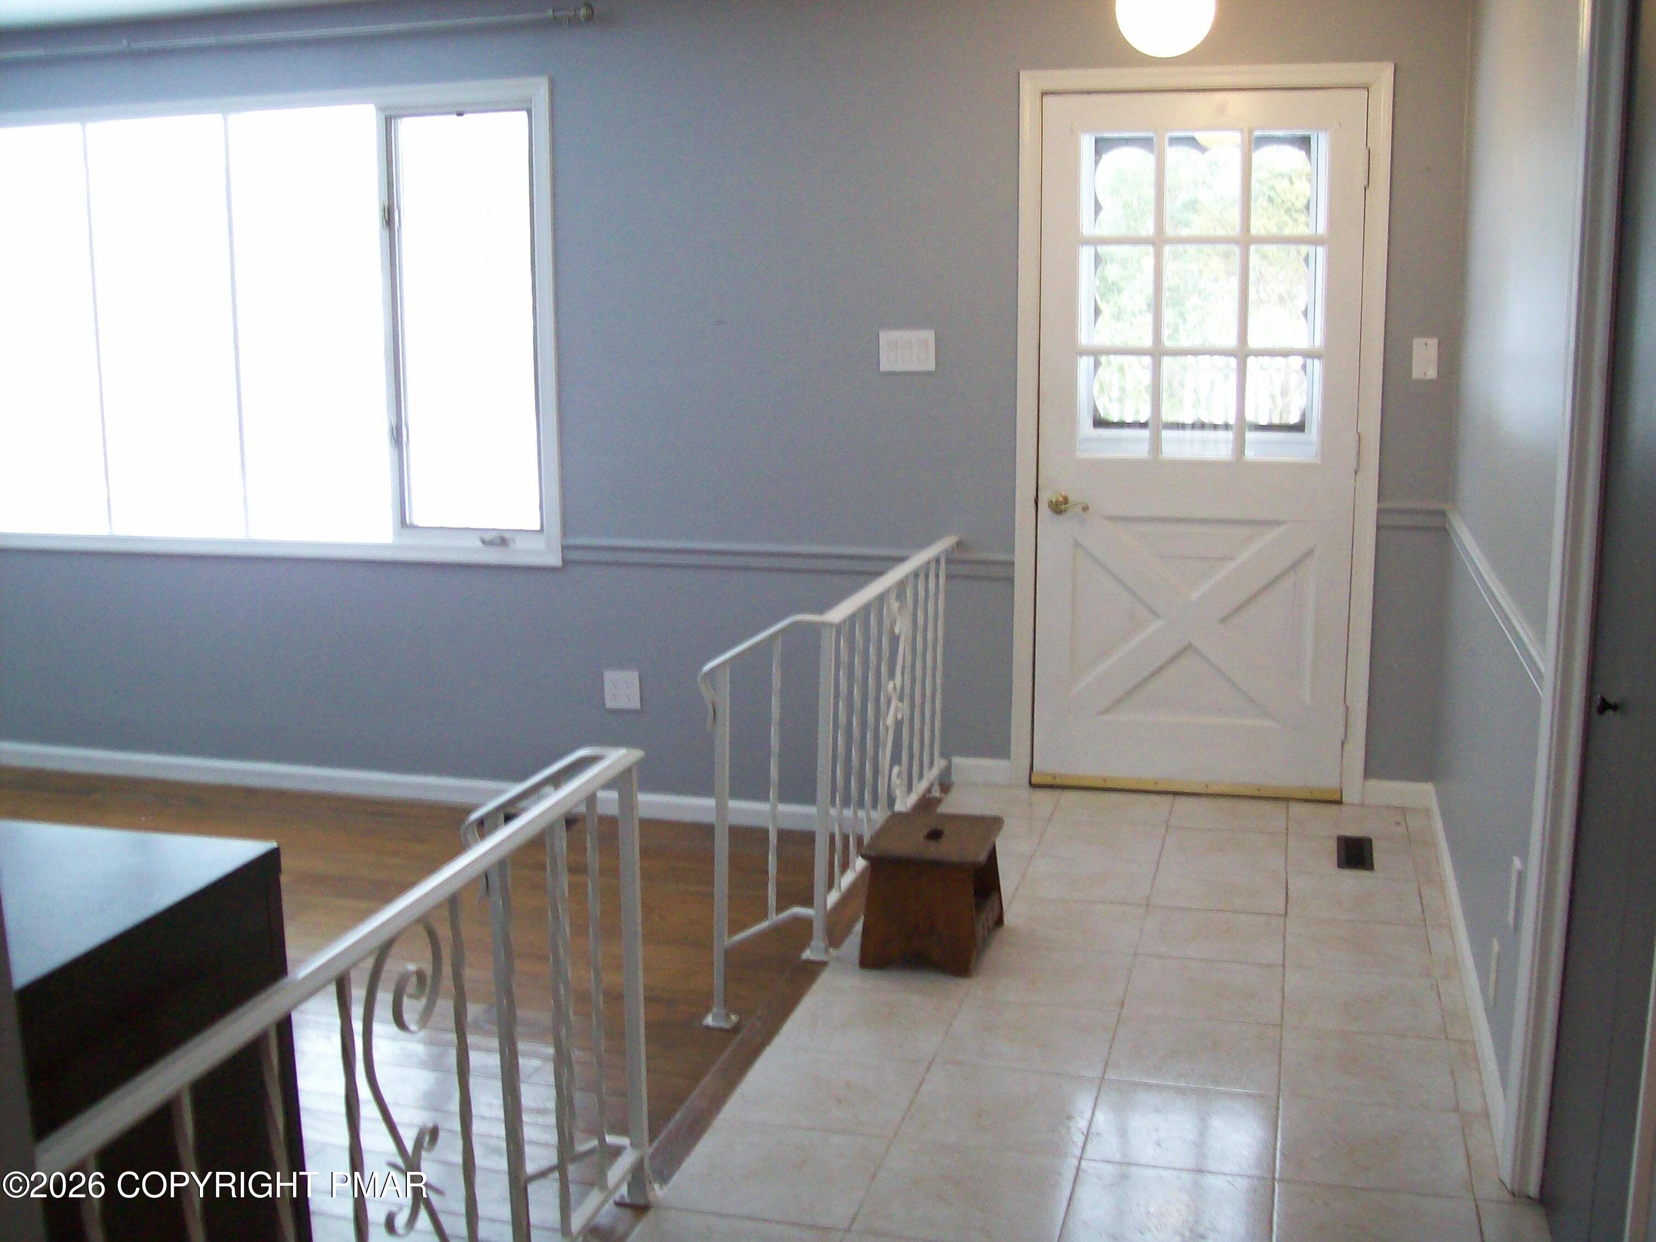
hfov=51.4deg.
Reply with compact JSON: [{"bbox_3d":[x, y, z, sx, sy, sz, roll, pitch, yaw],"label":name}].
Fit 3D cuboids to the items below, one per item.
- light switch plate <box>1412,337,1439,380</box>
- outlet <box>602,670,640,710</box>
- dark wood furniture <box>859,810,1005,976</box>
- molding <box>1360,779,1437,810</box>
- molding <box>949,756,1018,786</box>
[{"bbox_3d":[1.642,-0.719,4.731,0.066,0.111,0.010,2,11,15],"label":"light switch plate"},{"bbox_3d":[-0.663,0.224,5.559,0.118,0.123,0.012,2,11,15],"label":"outlet"},{"bbox_3d":[0.248,0.625,3.978,0.270,0.260,0.358,2,11,15],"label":"dark wood furniture"},{"bbox_3d":[1.644,0.500,4.967,0.186,0.077,0.015,2,11,15],"label":"molding"},{"bbox_3d":[0.470,0.465,5.288,0.185,0.088,0.015,2,11,15],"label":"molding"}]

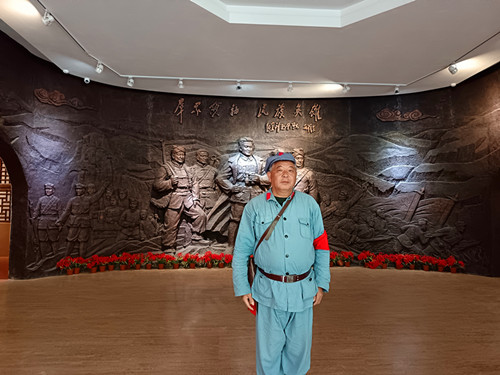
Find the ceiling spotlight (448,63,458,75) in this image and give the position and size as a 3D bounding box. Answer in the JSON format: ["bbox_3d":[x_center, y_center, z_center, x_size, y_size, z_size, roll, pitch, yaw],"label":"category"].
[{"bbox_3d":[3.524,-2.059,6.001,0.140,0.175,0.110,0,-3,0],"label":"ceiling spotlight"}]

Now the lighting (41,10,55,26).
[{"bbox_3d":[-2.538,-2.122,4.354,0.150,0.175,0.110,0,-3,-6],"label":"lighting"}]

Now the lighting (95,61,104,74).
[{"bbox_3d":[-2.545,-2.025,5.863,0.140,0.195,0.110,-2,-4,30],"label":"lighting"}]

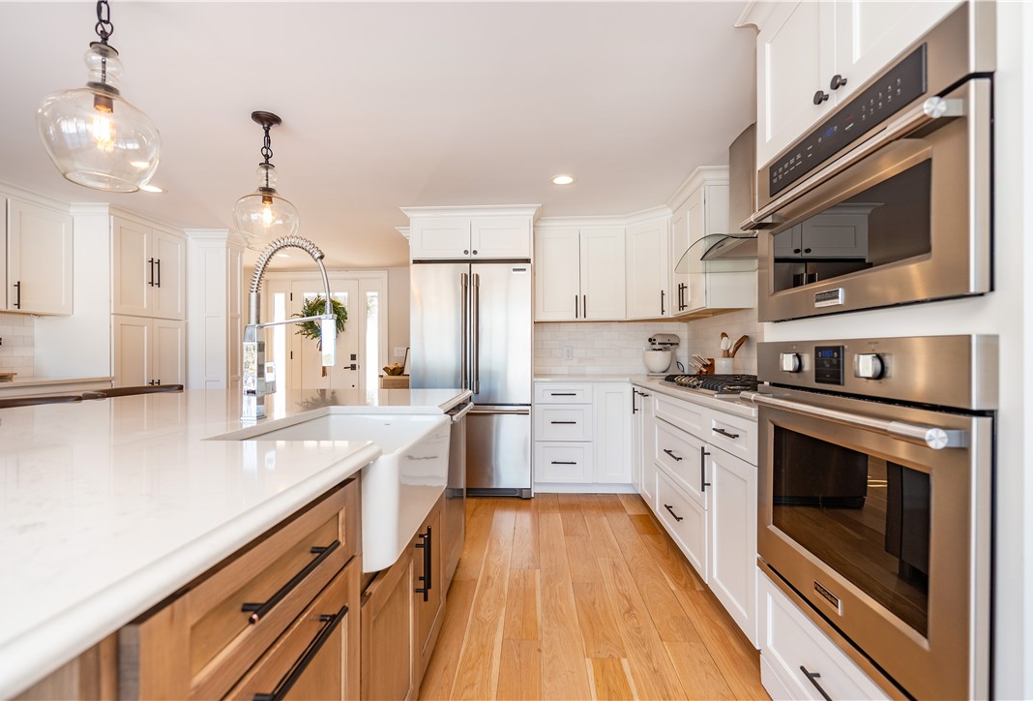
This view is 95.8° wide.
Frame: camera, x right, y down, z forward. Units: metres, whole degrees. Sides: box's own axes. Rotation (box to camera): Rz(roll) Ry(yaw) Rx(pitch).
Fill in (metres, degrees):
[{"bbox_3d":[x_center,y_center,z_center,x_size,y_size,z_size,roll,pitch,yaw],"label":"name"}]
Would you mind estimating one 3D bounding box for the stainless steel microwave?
[{"bbox_3d":[1.025,-0.346,1.163,0.560,0.504,0.756,0,0,2],"label":"stainless steel microwave"}]

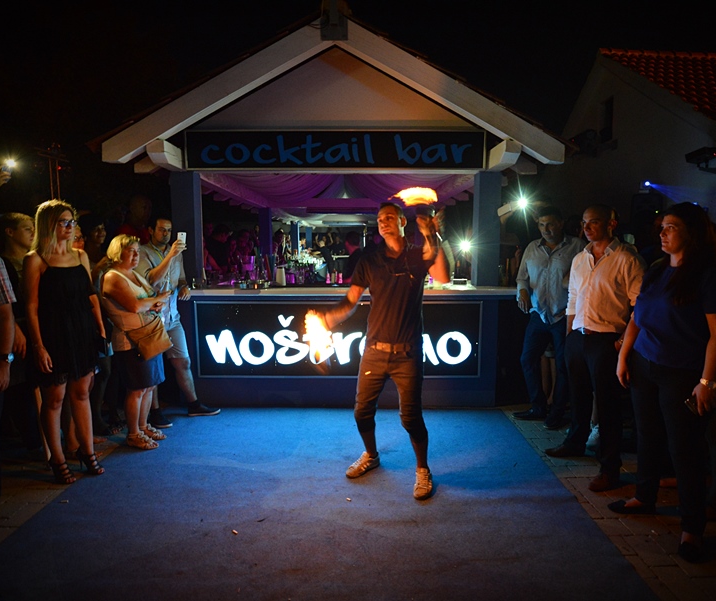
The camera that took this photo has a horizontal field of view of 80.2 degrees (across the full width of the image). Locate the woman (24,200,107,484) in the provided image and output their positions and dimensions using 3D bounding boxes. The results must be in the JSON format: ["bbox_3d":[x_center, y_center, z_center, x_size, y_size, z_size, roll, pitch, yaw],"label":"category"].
[{"bbox_3d":[-1.880,0.278,2.771,0.360,1.760,0.460,6,9,40],"label":"woman"}]

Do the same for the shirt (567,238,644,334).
[{"bbox_3d":[1.590,-0.090,2.738,0.300,0.640,0.500,-4,8,-33],"label":"shirt"}]

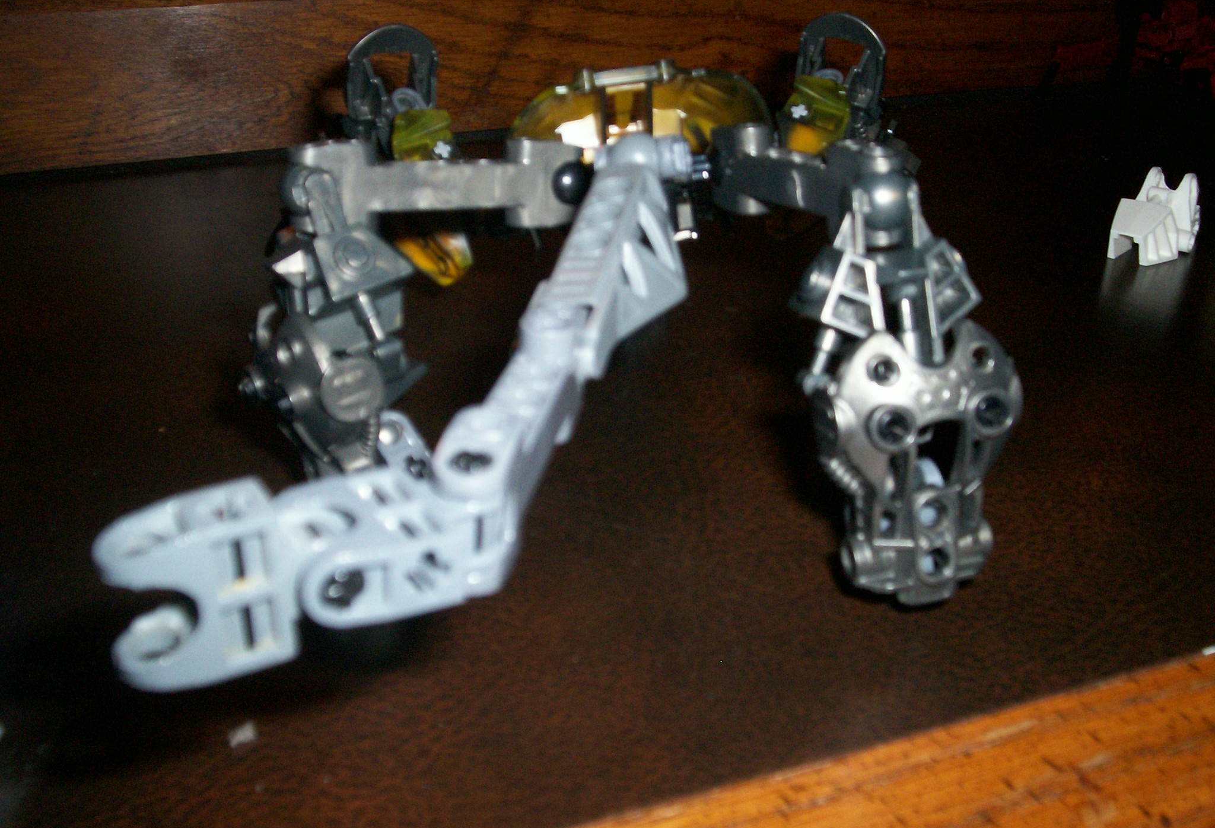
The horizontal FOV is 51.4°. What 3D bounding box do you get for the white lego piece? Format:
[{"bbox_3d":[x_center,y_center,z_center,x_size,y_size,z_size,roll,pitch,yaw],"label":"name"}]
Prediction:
[{"bbox_3d":[0.159,-0.058,0.368,0.027,0.023,0.017,-22,32,-40],"label":"white lego piece"}]

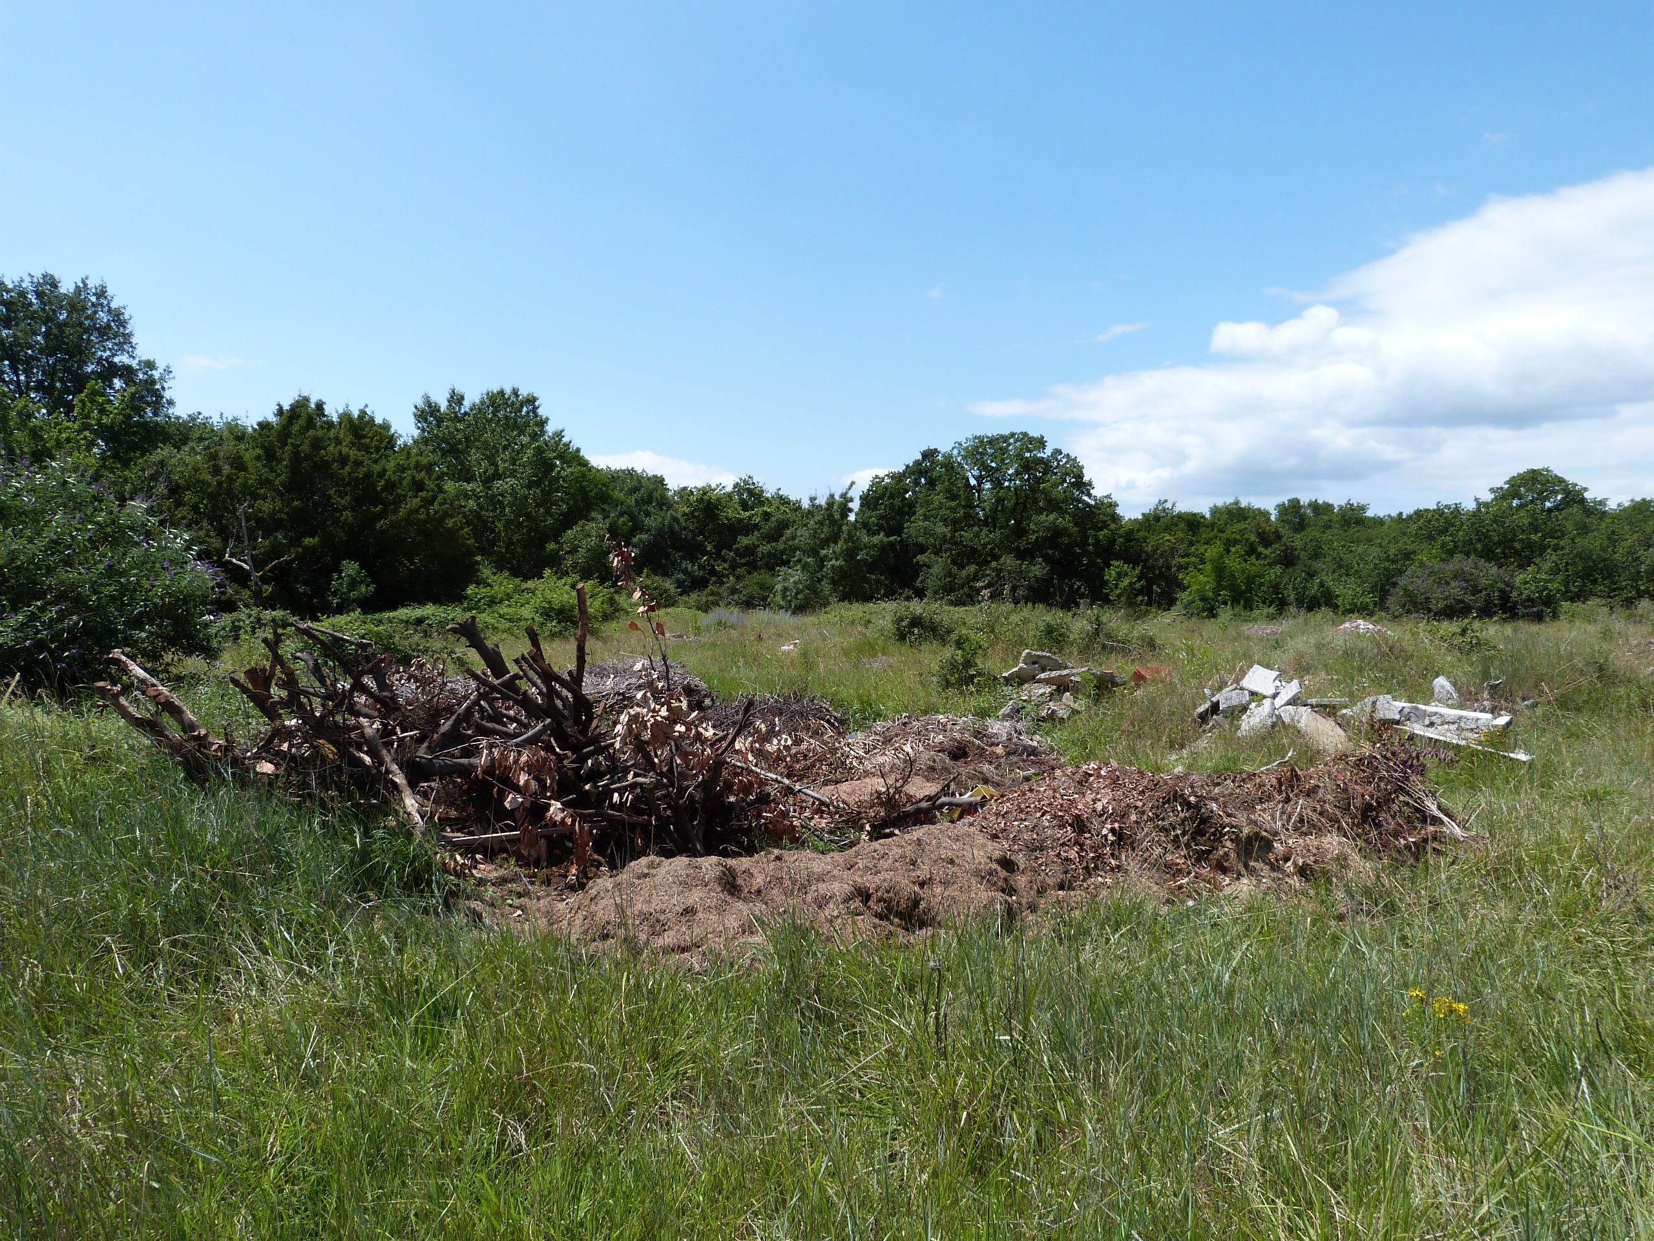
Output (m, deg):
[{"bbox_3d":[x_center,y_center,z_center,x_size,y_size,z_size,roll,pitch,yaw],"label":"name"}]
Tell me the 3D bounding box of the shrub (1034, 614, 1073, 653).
[{"bbox_3d":[3.610,0.220,19.000,0.640,0.660,0.600,0,1,0],"label":"shrub"}]

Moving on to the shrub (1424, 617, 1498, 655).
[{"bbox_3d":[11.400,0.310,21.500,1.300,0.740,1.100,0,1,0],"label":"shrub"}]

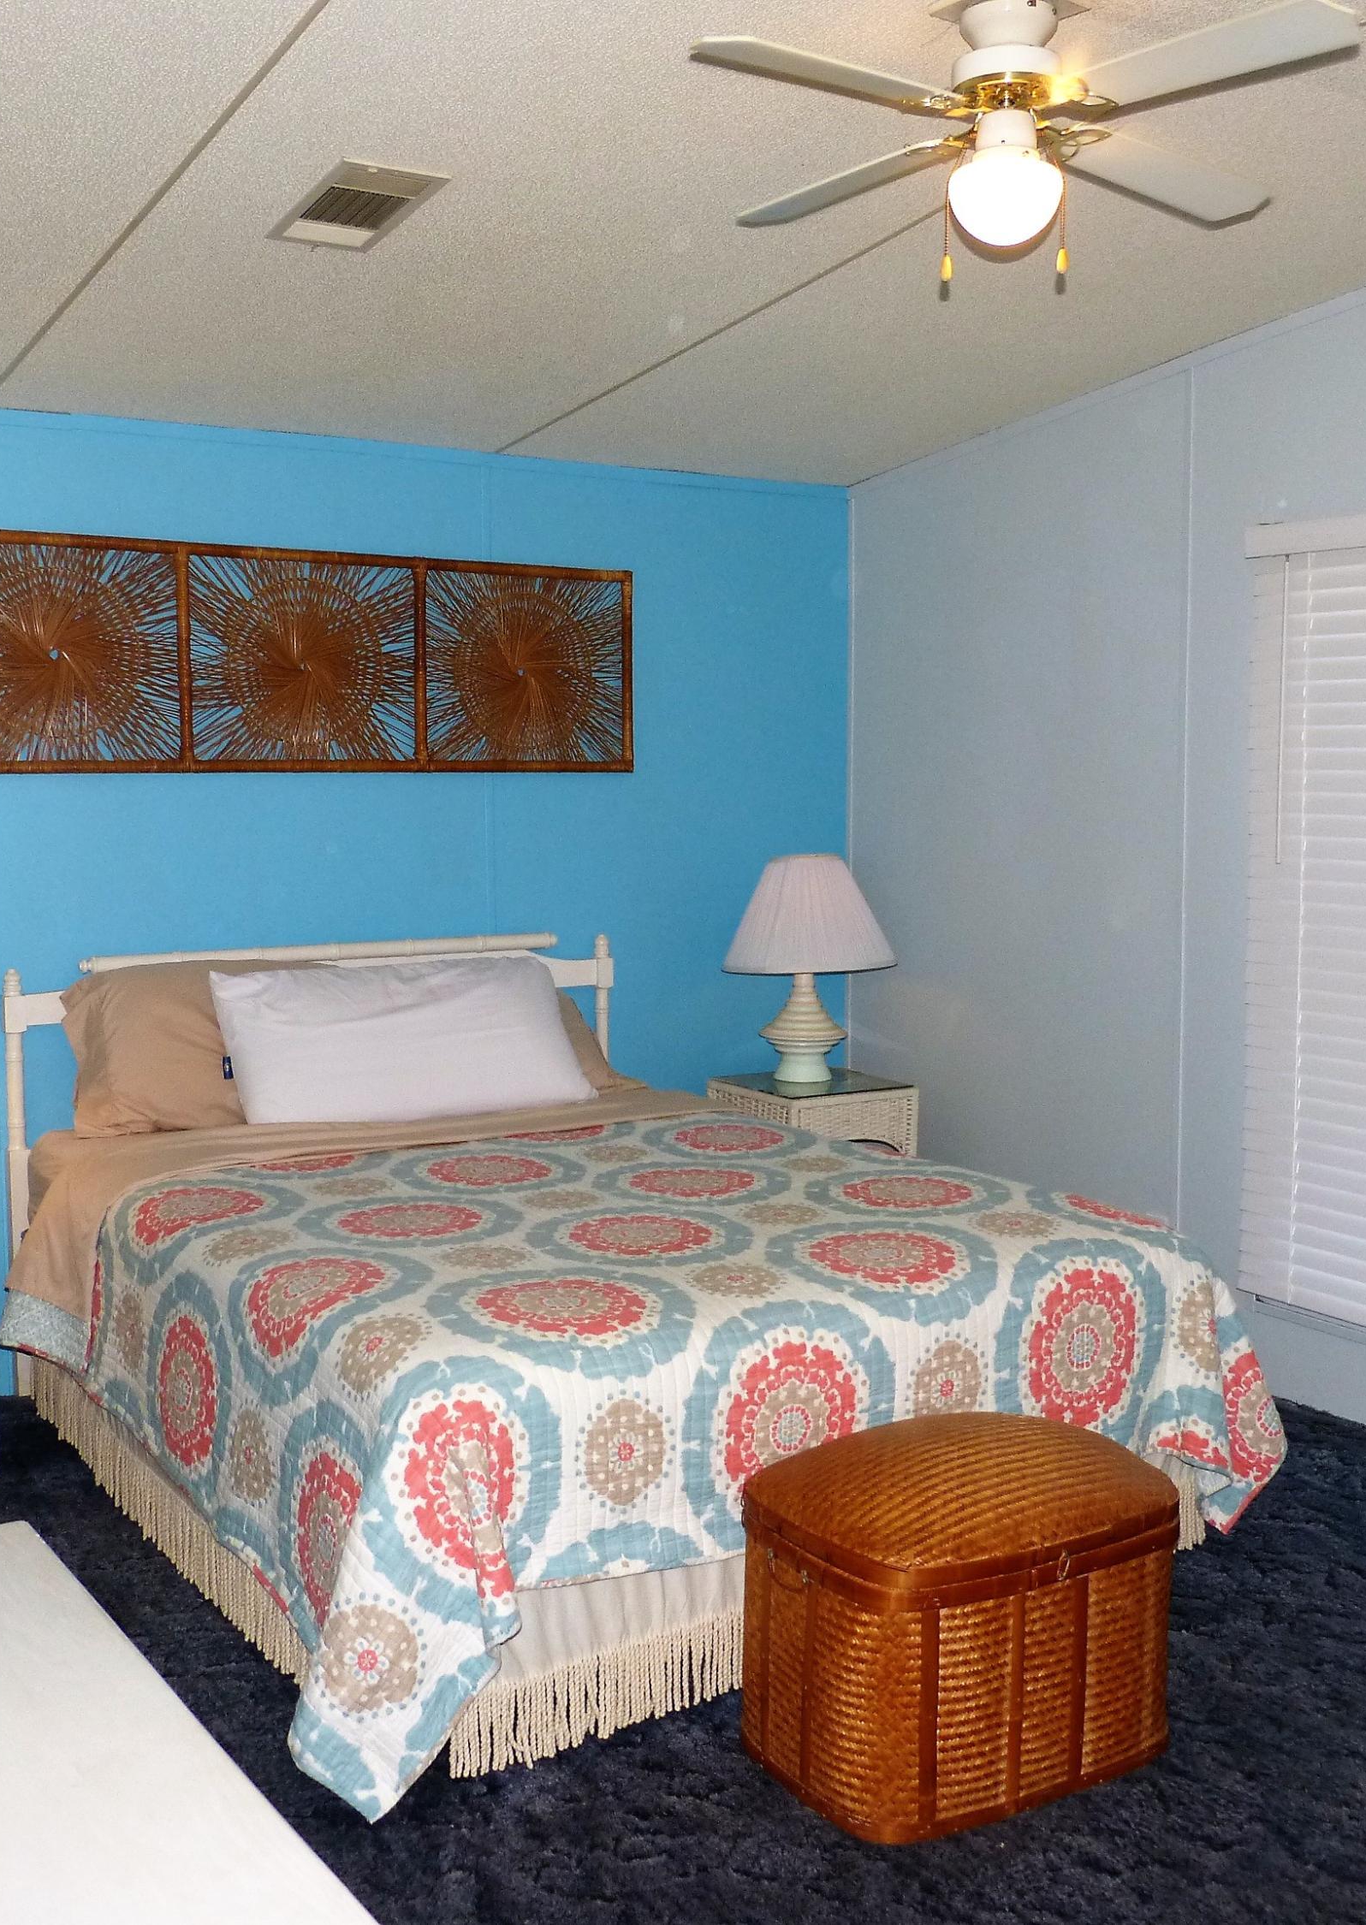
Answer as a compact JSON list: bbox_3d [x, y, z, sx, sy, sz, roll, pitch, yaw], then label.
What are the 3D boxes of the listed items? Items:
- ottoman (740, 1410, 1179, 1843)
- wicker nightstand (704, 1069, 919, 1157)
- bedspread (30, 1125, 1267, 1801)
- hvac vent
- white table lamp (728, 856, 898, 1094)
[{"bbox_3d":[0.393,0.890,2.637,0.558,0.455,0.370,-4,7,-30],"label":"ottoman"},{"bbox_3d":[0.334,0.589,4.897,0.400,0.568,0.370,-4,7,-33],"label":"wicker nightstand"},{"bbox_3d":[-0.162,0.697,3.559,1.760,0.610,1.810,-4,7,-33],"label":"bedspread"},{"bbox_3d":[-0.536,-1.234,3.045,0.180,0.016,0.330,-4,1,-33],"label":"hvac vent"},{"bbox_3d":[0.318,0.009,4.867,0.450,0.605,0.450,0,6,0],"label":"white table lamp"}]

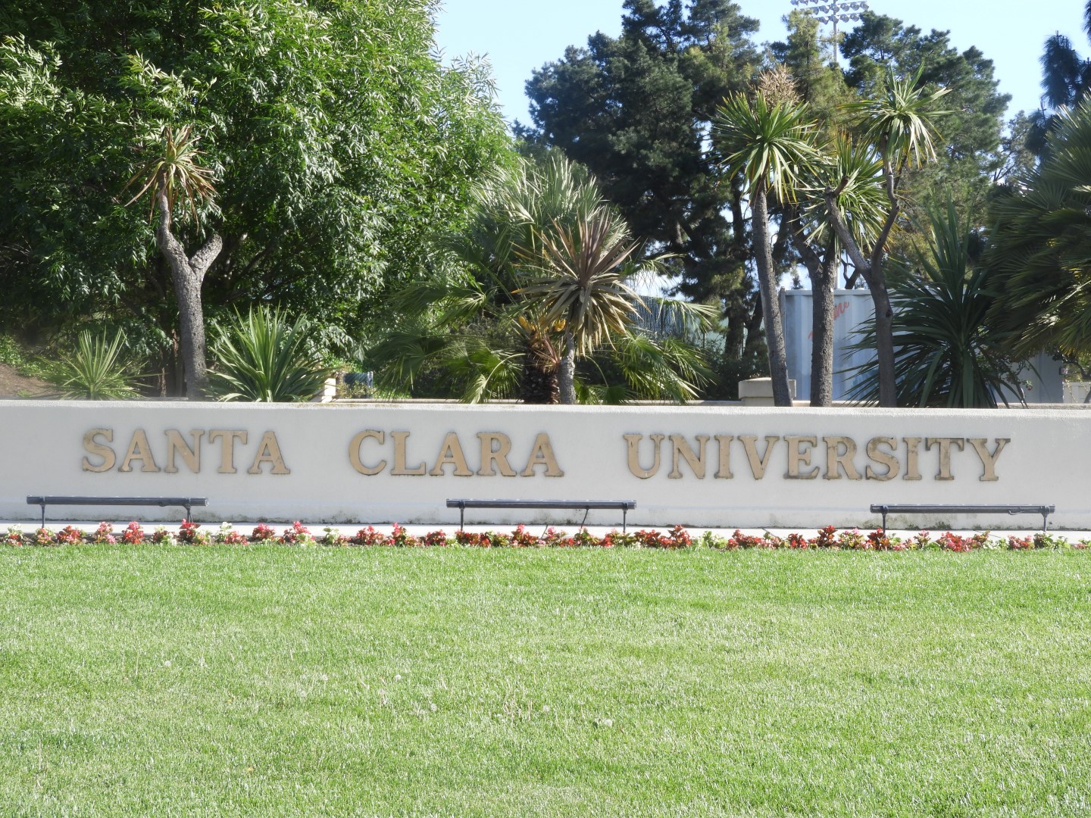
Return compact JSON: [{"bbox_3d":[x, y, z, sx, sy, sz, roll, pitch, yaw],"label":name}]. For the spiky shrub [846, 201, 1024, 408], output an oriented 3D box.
[{"bbox_3d":[5.376,-1.370,34.800,2.506,2.988,2.300,0,1,0],"label":"spiky shrub"}]

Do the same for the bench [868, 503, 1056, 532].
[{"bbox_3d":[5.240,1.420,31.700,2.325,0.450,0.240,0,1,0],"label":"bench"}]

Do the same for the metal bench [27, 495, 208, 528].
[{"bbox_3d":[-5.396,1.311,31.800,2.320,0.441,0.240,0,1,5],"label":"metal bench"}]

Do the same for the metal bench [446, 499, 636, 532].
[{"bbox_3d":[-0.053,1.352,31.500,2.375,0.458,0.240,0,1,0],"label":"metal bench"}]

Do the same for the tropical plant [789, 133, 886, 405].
[{"bbox_3d":[4.047,-1.841,34.800,1.447,3.929,1.400,0,1,0],"label":"tropical plant"}]

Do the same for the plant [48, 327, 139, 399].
[{"bbox_3d":[-6.217,-0.535,34.800,1.388,1.153,1.350,0,1,0],"label":"plant"}]

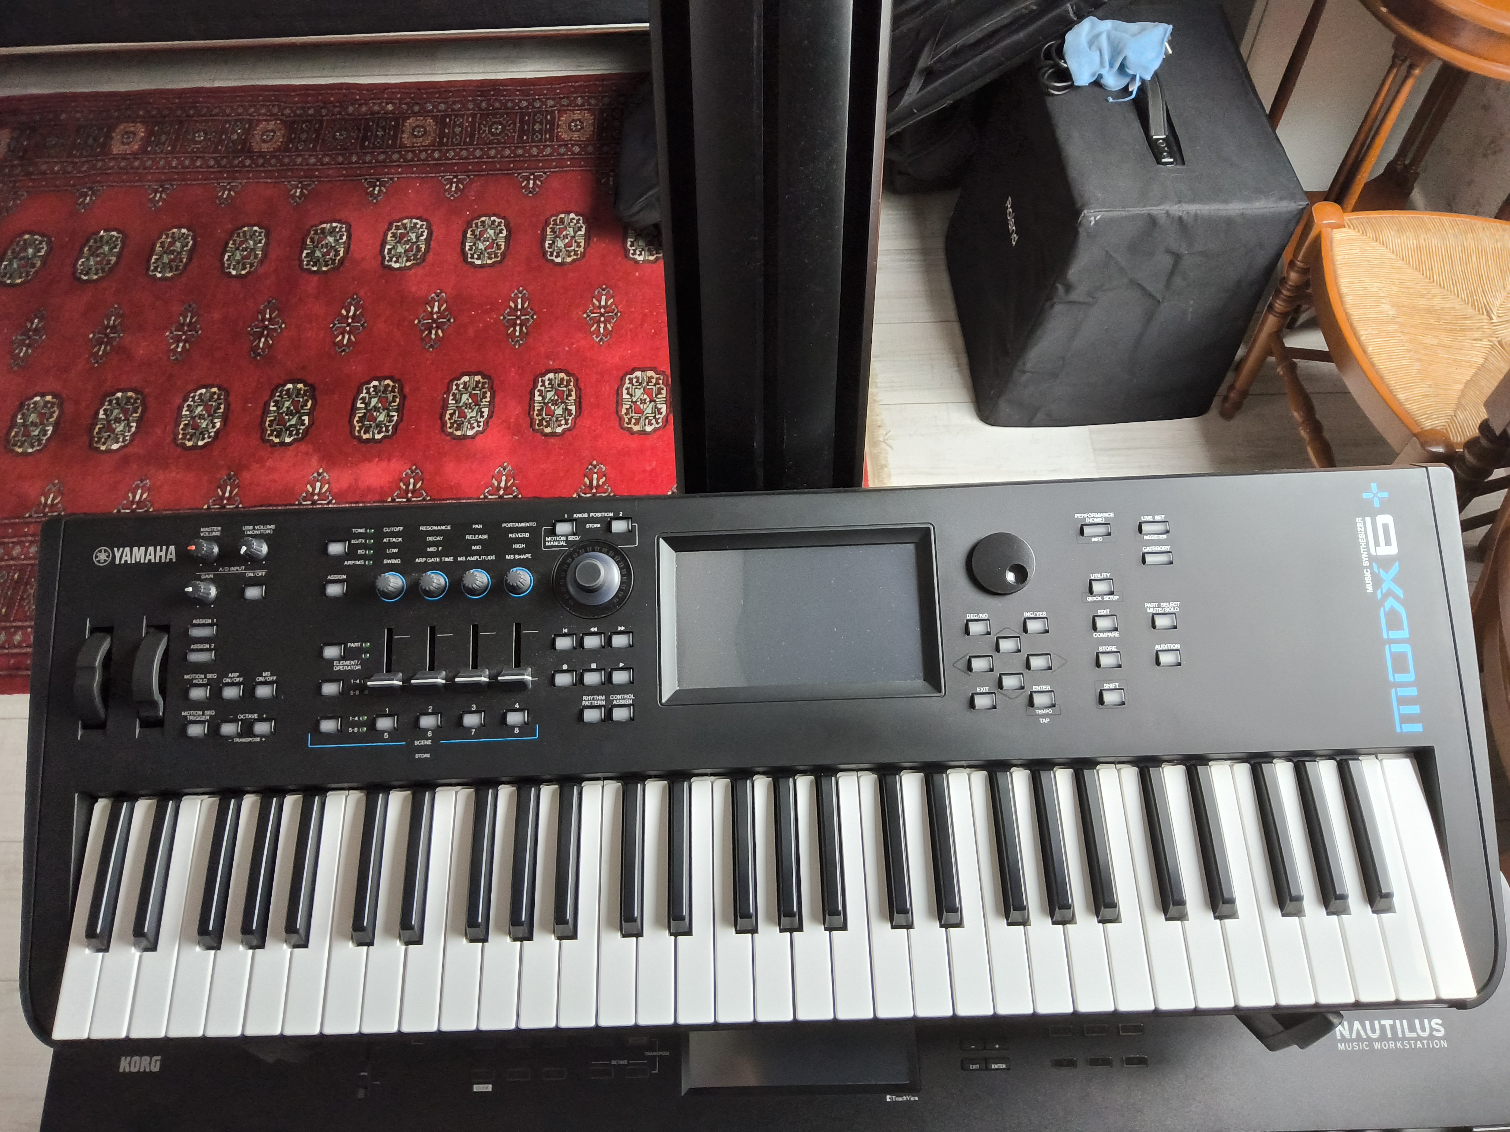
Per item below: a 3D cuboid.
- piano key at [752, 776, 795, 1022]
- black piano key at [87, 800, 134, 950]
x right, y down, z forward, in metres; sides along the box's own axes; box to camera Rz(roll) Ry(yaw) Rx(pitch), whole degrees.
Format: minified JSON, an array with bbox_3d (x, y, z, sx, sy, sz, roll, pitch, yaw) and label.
[{"bbox_3d":[0.010,0.206,0.678,0.023,0.019,0.144,-2,68,1],"label":"piano key"},{"bbox_3d":[-0.405,0.193,0.682,0.013,0.011,0.094,-2,69,1],"label":"black piano key"}]

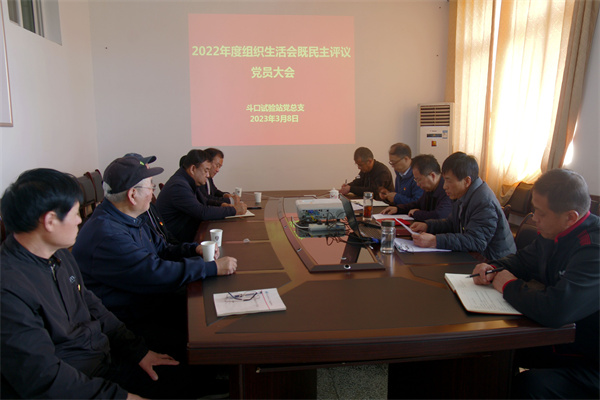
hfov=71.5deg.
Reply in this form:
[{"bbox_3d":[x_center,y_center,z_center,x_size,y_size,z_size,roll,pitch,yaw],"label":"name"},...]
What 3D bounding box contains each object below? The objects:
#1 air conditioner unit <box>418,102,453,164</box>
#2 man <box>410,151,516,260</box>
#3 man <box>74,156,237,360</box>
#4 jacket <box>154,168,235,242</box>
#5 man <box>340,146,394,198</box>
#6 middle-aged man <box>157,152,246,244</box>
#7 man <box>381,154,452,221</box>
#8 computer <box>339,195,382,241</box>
[{"bbox_3d":[1.994,-0.449,6.140,0.490,1.830,0.300,1,6,15],"label":"air conditioner unit"},{"bbox_3d":[0.915,0.355,2.354,0.760,1.250,0.550,-1,6,-6],"label":"man"},{"bbox_3d":[-0.644,0.423,1.886,0.770,1.260,0.550,-2,6,-10],"label":"man"},{"bbox_3d":[-0.859,0.057,3.425,0.640,0.640,0.540,-1,6,0],"label":"jacket"},{"bbox_3d":[0.742,0.126,4.441,0.760,1.260,0.550,-3,7,-21],"label":"man"},{"bbox_3d":[-0.807,0.241,3.445,0.770,1.280,0.550,-1,6,0],"label":"middle-aged man"},{"bbox_3d":[1.004,0.282,3.150,0.780,1.220,0.550,-2,6,-9],"label":"man"},{"bbox_3d":[0.431,0.089,2.646,0.280,0.235,0.360,-1,6,0],"label":"computer"}]

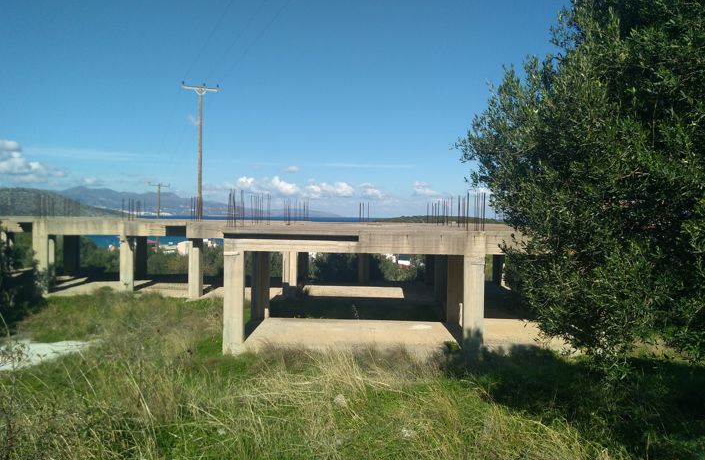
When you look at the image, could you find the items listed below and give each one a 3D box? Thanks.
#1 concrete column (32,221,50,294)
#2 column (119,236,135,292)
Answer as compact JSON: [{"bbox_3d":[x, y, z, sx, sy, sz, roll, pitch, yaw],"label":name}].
[{"bbox_3d":[-12.637,1.104,21.519,0.420,2.900,0.420,1,1,2],"label":"concrete column"},{"bbox_3d":[-9.360,1.373,22.057,0.420,2.420,0.420,1,1,2],"label":"column"}]

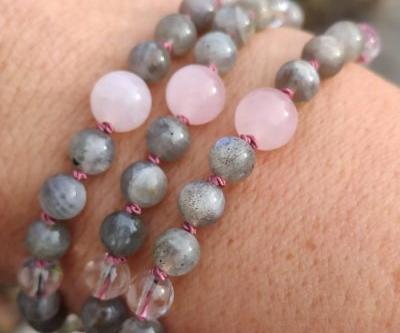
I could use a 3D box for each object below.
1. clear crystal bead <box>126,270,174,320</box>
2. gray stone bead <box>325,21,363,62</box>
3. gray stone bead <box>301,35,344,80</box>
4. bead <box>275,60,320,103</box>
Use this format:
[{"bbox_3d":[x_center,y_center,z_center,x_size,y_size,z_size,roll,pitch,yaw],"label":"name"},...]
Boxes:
[{"bbox_3d":[-0.008,0.022,0.068,0.008,0.008,0.008,0,37,0],"label":"clear crystal bead"},{"bbox_3d":[0.029,-0.025,0.080,0.008,0.008,0.008,0,37,0],"label":"gray stone bead"},{"bbox_3d":[0.023,-0.020,0.075,0.008,0.008,0.008,0,37,0],"label":"gray stone bead"},{"bbox_3d":[0.018,-0.015,0.072,0.008,0.008,0.008,0,37,0],"label":"bead"}]

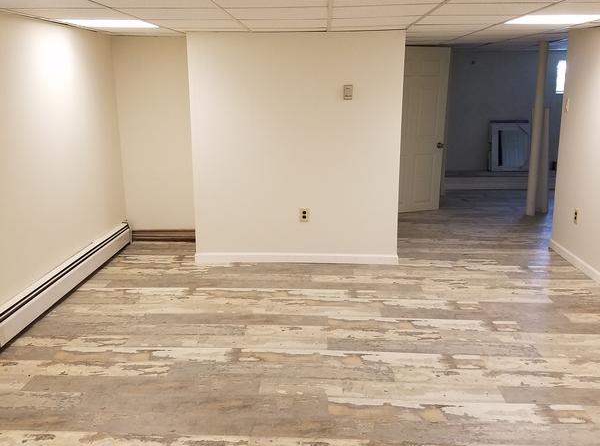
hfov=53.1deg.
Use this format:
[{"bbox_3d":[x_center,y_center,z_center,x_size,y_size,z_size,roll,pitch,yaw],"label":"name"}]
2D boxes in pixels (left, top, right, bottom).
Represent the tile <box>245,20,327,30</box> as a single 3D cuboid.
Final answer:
[{"bbox_3d":[-0.102,-1.428,4.278,0.605,0.018,0.605,0,13,2],"label":"tile"}]

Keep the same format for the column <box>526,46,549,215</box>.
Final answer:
[{"bbox_3d":[2.664,-1.022,6.753,0.100,1.910,0.100,0,13,2],"label":"column"}]

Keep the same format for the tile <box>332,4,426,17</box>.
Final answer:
[{"bbox_3d":[0.488,-1.284,3.634,0.600,0.018,0.600,0,13,2],"label":"tile"}]

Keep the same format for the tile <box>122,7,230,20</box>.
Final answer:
[{"bbox_3d":[-0.731,-1.287,3.682,0.600,0.018,0.600,0,13,2],"label":"tile"}]

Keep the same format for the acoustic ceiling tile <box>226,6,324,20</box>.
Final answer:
[{"bbox_3d":[-0.123,-1.290,3.678,0.605,0.018,0.605,0,13,2],"label":"acoustic ceiling tile"}]

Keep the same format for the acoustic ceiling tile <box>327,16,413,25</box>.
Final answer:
[{"bbox_3d":[0.511,-1.421,4.228,0.600,0.018,0.600,0,13,2],"label":"acoustic ceiling tile"}]

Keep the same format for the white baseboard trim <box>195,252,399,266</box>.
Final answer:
[{"bbox_3d":[-0.033,0.319,5.286,1.795,0.084,0.015,0,13,2],"label":"white baseboard trim"}]

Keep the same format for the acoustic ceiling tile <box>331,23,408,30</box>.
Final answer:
[{"bbox_3d":[0.529,-1.523,4.678,0.600,0.018,0.300,0,13,2],"label":"acoustic ceiling tile"}]

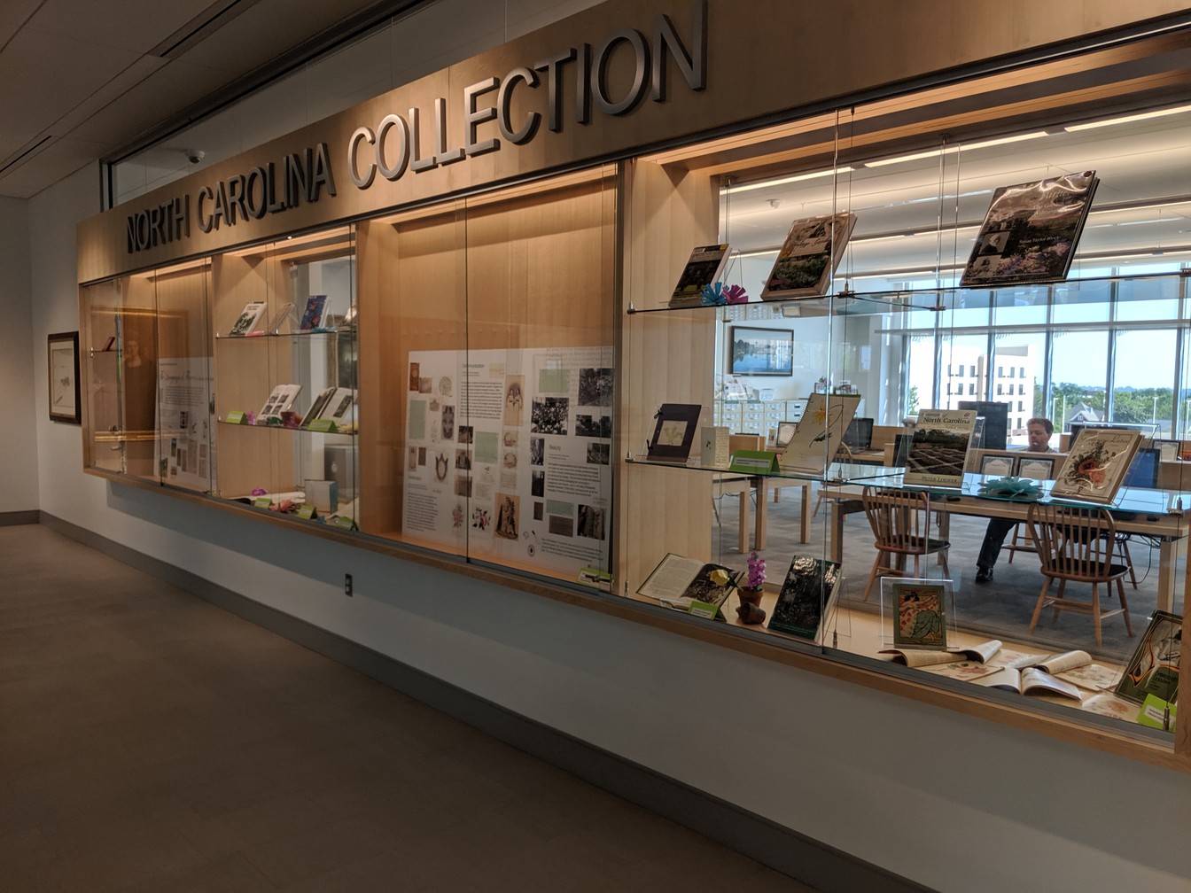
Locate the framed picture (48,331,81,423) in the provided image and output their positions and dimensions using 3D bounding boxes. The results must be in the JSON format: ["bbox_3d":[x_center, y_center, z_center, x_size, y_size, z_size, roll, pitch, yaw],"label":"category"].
[{"bbox_3d":[-5.119,-0.660,8.942,0.035,0.857,0.981,-3,6,-43],"label":"framed picture"}]

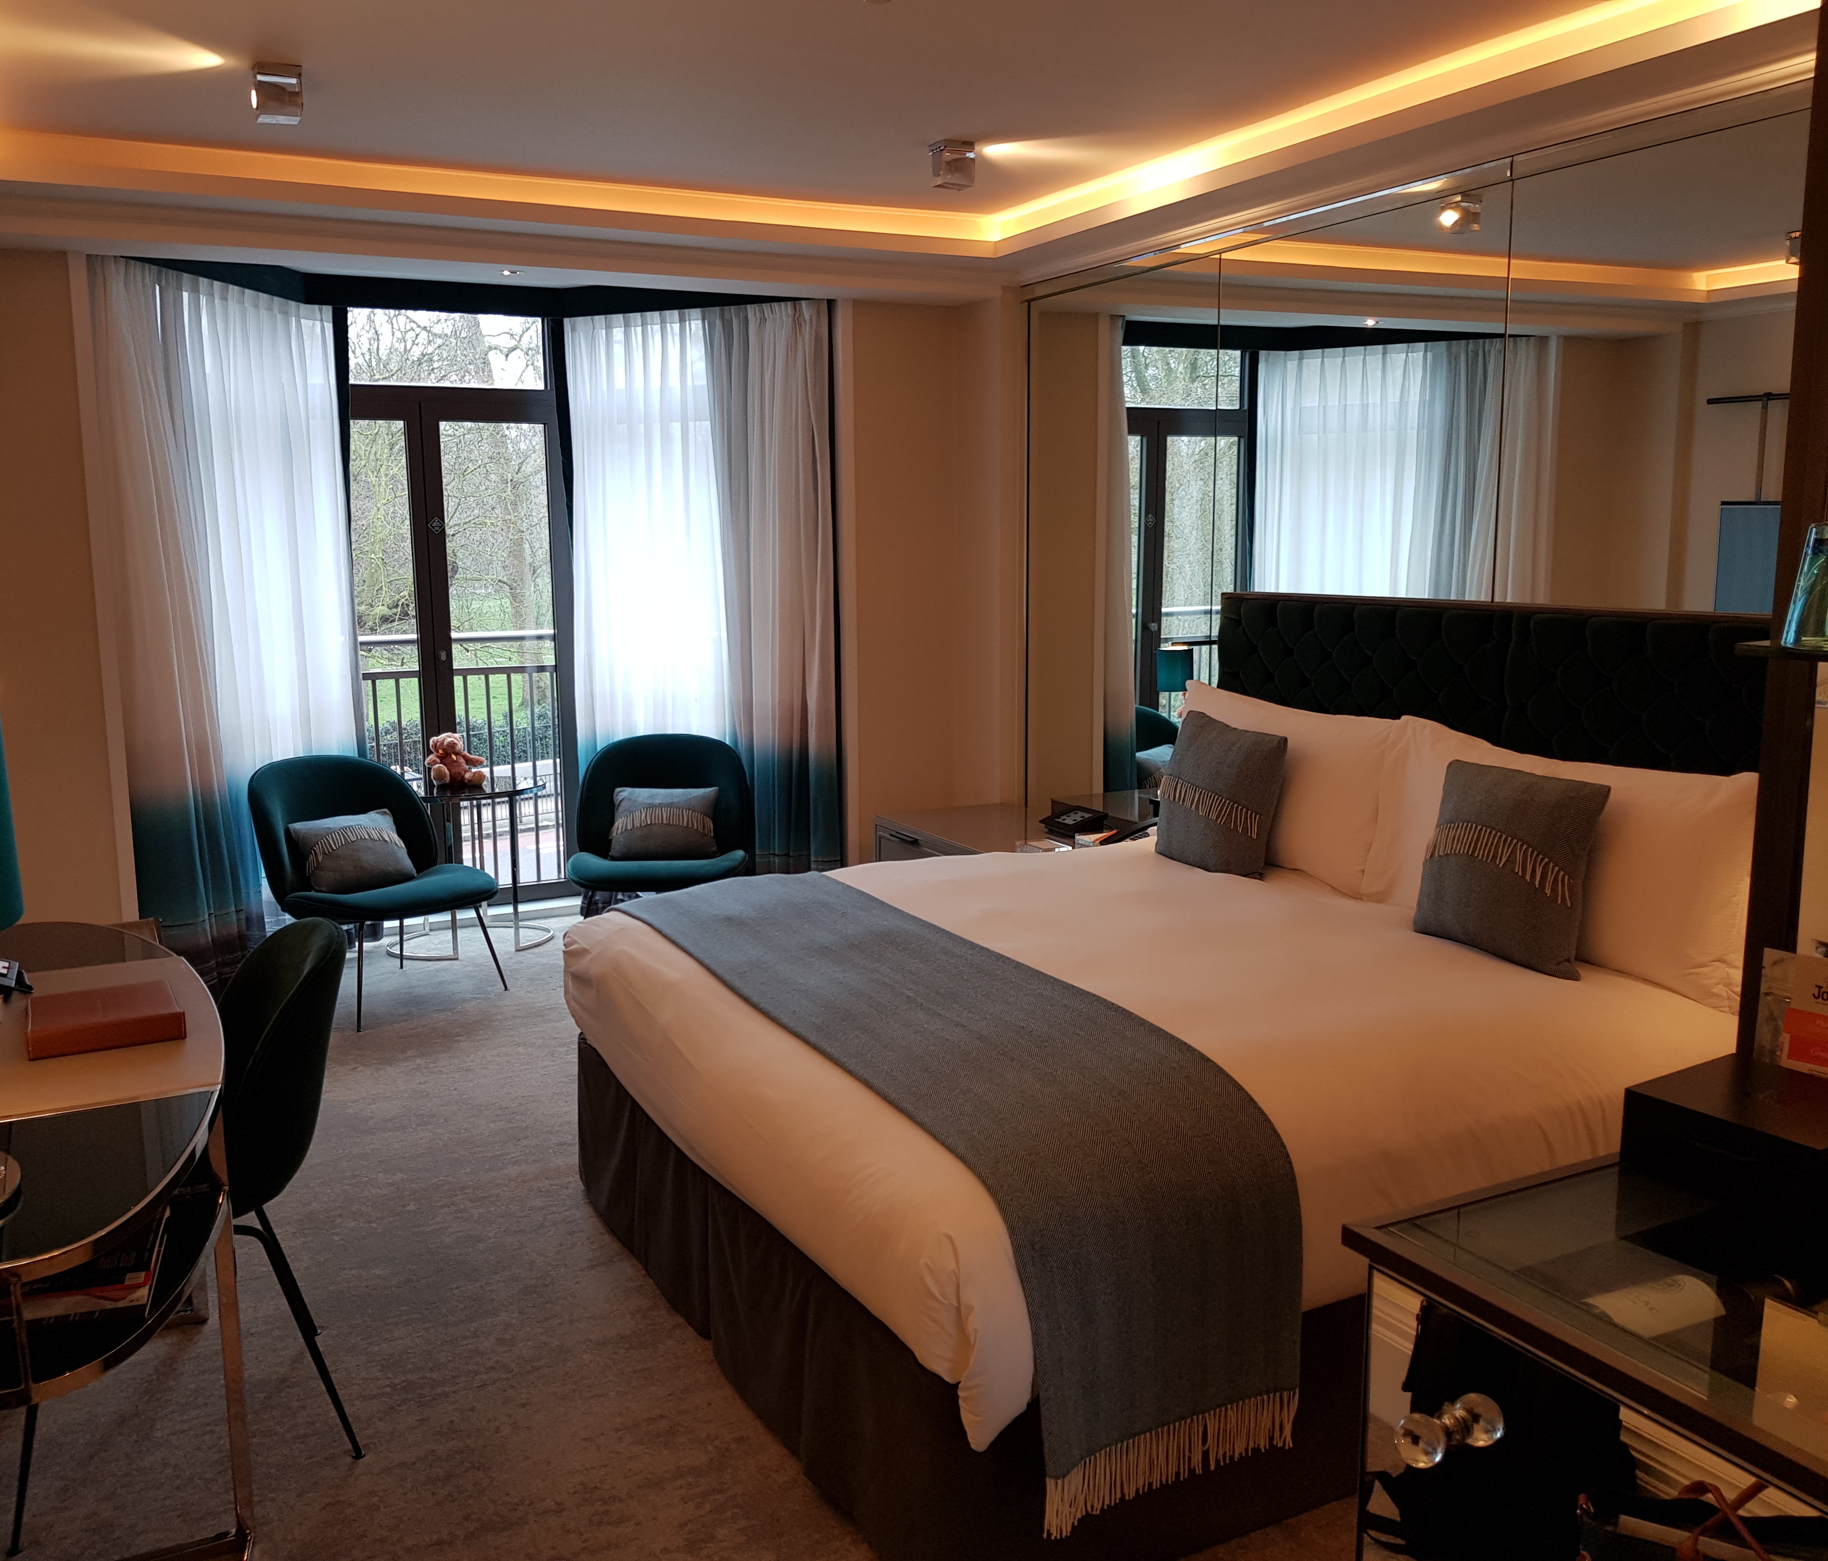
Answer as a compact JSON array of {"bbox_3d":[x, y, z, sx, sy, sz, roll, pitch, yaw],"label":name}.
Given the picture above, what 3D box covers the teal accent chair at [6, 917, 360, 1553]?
[{"bbox_3d":[-1.263,0.690,2.655,0.575,0.875,0.560,-5,10,-28],"label":"teal accent chair"}]

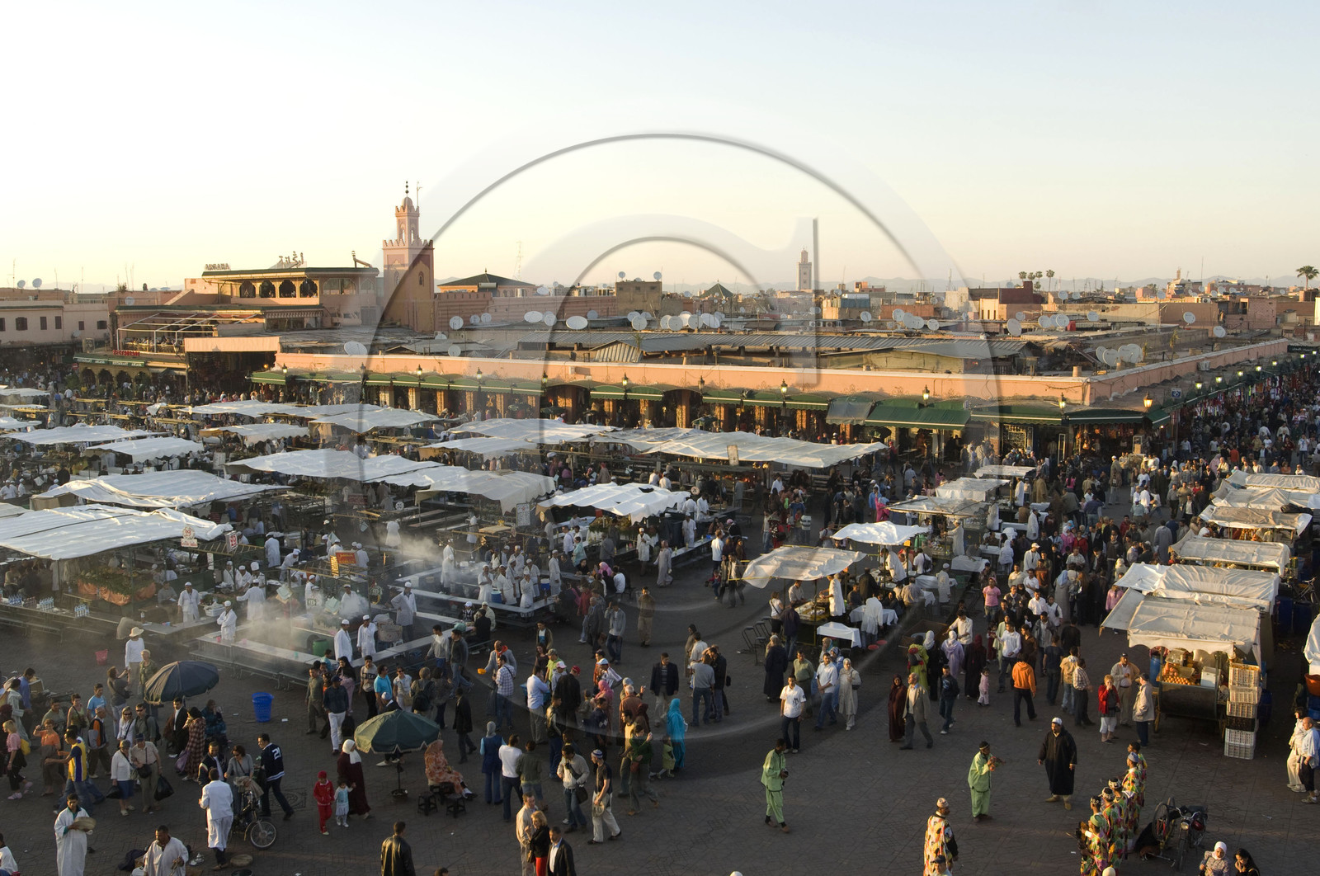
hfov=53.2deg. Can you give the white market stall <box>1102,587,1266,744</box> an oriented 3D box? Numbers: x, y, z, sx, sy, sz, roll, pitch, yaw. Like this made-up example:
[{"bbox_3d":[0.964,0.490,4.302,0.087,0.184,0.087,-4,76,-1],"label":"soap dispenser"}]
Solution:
[{"bbox_3d":[12.242,5.442,31.020,3.050,2.650,2.300,4,7,33],"label":"white market stall"}]

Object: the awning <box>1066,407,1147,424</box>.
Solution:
[{"bbox_3d":[26.148,-1.286,77.200,4.900,0.950,1.100,-1,6,-12],"label":"awning"}]

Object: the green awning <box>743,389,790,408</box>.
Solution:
[{"bbox_3d":[6.842,-2.526,84.167,3.050,0.950,0.950,4,8,35],"label":"green awning"}]

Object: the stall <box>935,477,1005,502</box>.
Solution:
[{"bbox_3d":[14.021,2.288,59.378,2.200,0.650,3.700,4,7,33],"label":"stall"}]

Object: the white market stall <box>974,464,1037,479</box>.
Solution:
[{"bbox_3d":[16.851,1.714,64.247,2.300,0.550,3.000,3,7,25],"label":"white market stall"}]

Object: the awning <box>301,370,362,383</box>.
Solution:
[{"bbox_3d":[-28.030,-5.063,112.297,6.700,0.950,0.900,4,7,33],"label":"awning"}]

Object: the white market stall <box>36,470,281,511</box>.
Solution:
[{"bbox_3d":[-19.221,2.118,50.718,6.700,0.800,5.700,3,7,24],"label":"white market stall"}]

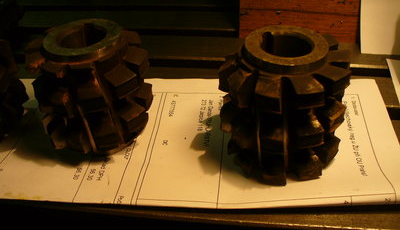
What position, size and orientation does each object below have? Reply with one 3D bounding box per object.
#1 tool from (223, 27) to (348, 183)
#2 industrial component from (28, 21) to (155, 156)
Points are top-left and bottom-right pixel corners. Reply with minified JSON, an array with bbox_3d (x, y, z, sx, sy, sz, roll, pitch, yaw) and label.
[{"bbox_3d":[0.043,-0.009,0.224,0.064,0.064,0.064,-3,39,0],"label":"tool"},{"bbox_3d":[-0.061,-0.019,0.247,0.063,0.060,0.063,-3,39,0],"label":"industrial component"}]

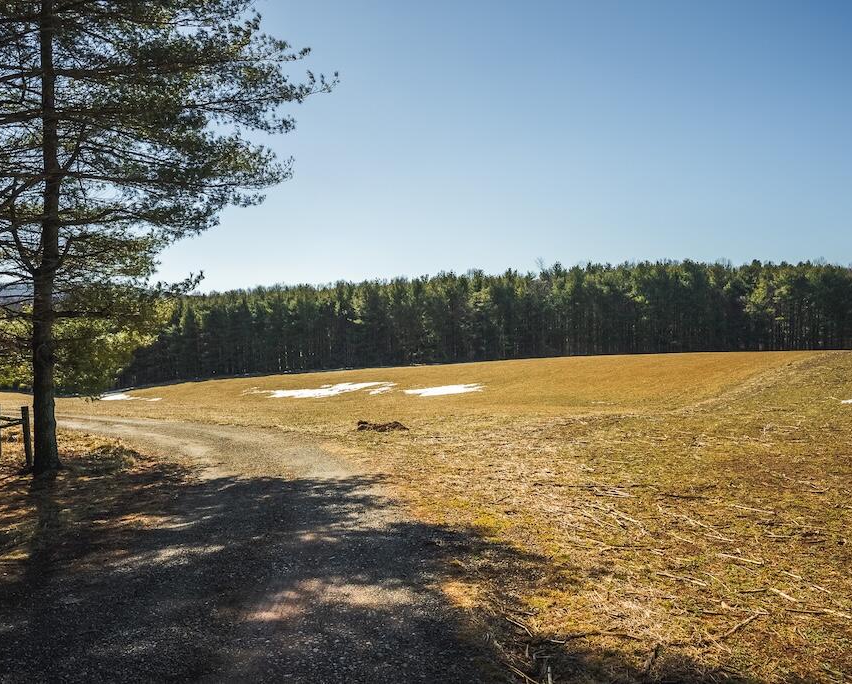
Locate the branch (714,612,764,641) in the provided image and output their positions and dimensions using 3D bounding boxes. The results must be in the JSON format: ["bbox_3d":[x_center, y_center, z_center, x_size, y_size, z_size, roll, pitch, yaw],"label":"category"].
[{"bbox_3d":[1.841,1.640,3.643,0.506,0.035,0.050,0,0,-37],"label":"branch"}]

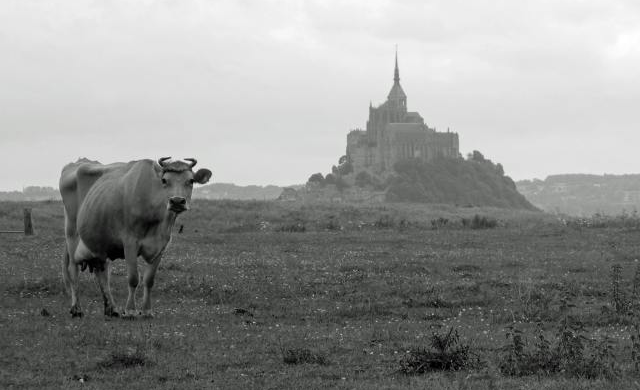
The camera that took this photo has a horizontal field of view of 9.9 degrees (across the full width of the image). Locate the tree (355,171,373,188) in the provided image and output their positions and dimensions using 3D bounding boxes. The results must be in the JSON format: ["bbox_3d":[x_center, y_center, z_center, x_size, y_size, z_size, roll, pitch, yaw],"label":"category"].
[{"bbox_3d":[34.822,-12.408,2960.000,14.409,12.808,13.689,0,0,0],"label":"tree"}]

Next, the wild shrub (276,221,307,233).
[{"bbox_3d":[-0.614,0.677,77.000,0.666,0.250,0.500,0,0,0],"label":"wild shrub"}]

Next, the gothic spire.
[{"bbox_3d":[63.296,-106.582,3020.000,4.800,31.036,4.800,0,0,0],"label":"gothic spire"}]

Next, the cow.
[{"bbox_3d":[-1.569,0.359,31.200,0.700,1.360,2.000,0,0,-25],"label":"cow"}]

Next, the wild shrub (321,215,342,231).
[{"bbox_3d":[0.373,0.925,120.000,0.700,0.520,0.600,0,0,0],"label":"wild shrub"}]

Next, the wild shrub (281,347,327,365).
[{"bbox_3d":[-0.097,0.952,21.800,0.270,0.110,0.220,0,0,0],"label":"wild shrub"}]

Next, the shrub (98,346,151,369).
[{"bbox_3d":[-1.216,1.011,23.000,0.323,0.149,0.280,0,0,0],"label":"shrub"}]

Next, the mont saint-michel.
[{"bbox_3d":[67.971,-67.564,3010.000,93.000,104.000,80.000,0,0,0],"label":"mont saint-michel"}]

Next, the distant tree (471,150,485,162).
[{"bbox_3d":[128.208,-32.154,3010.000,11.400,9.800,11.000,0,0,0],"label":"distant tree"}]

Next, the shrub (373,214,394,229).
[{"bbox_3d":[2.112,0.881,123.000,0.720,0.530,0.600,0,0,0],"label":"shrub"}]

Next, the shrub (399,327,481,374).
[{"bbox_3d":[0.675,0.879,20.900,0.460,0.260,0.400,0,0,0],"label":"shrub"}]

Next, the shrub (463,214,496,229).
[{"bbox_3d":[3.537,0.588,82.000,0.754,0.355,0.600,0,0,0],"label":"shrub"}]

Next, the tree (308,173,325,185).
[{"bbox_3d":[-2.830,-12.533,2990.000,12.938,9.703,12.291,0,0,0],"label":"tree"}]

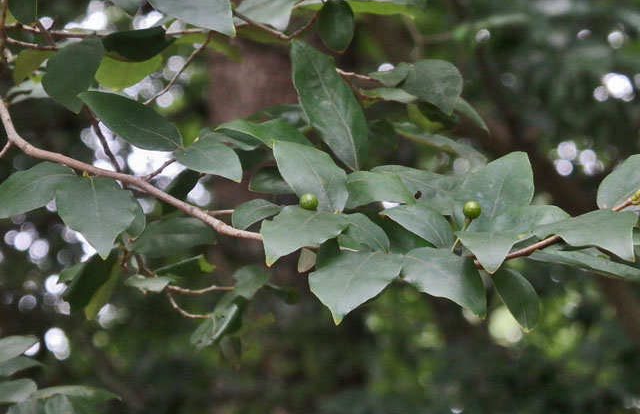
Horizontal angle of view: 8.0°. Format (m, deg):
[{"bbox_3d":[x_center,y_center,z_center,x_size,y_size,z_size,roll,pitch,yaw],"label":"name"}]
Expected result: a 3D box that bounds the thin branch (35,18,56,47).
[{"bbox_3d":[-0.186,-0.117,3.103,0.007,0.022,0.007,-30,0,0],"label":"thin branch"}]

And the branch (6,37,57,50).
[{"bbox_3d":[-0.197,-0.112,3.135,0.034,0.005,0.010,9,0,0],"label":"branch"}]

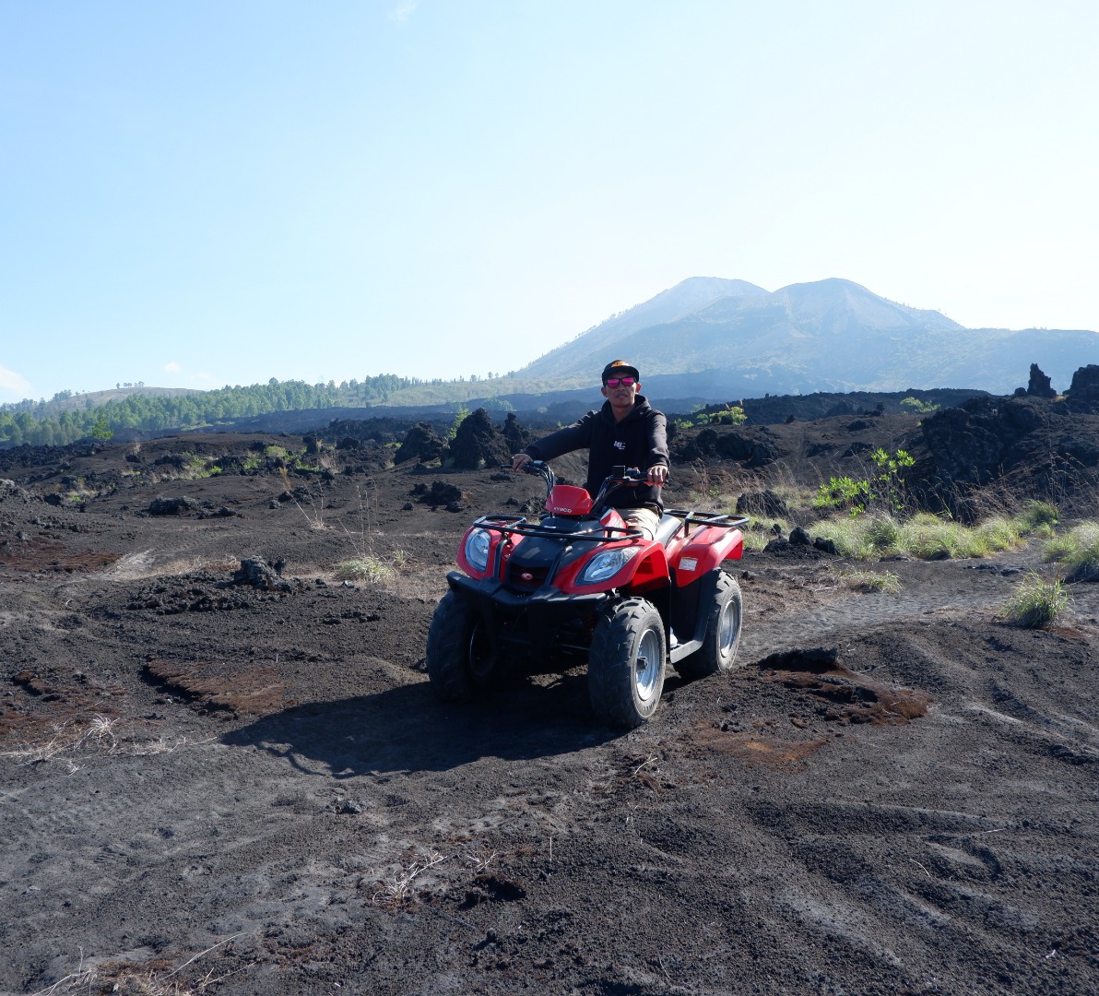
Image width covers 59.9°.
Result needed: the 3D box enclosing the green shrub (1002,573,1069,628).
[{"bbox_3d":[3.515,0.739,6.900,0.440,0.380,0.420,2,3,27],"label":"green shrub"}]

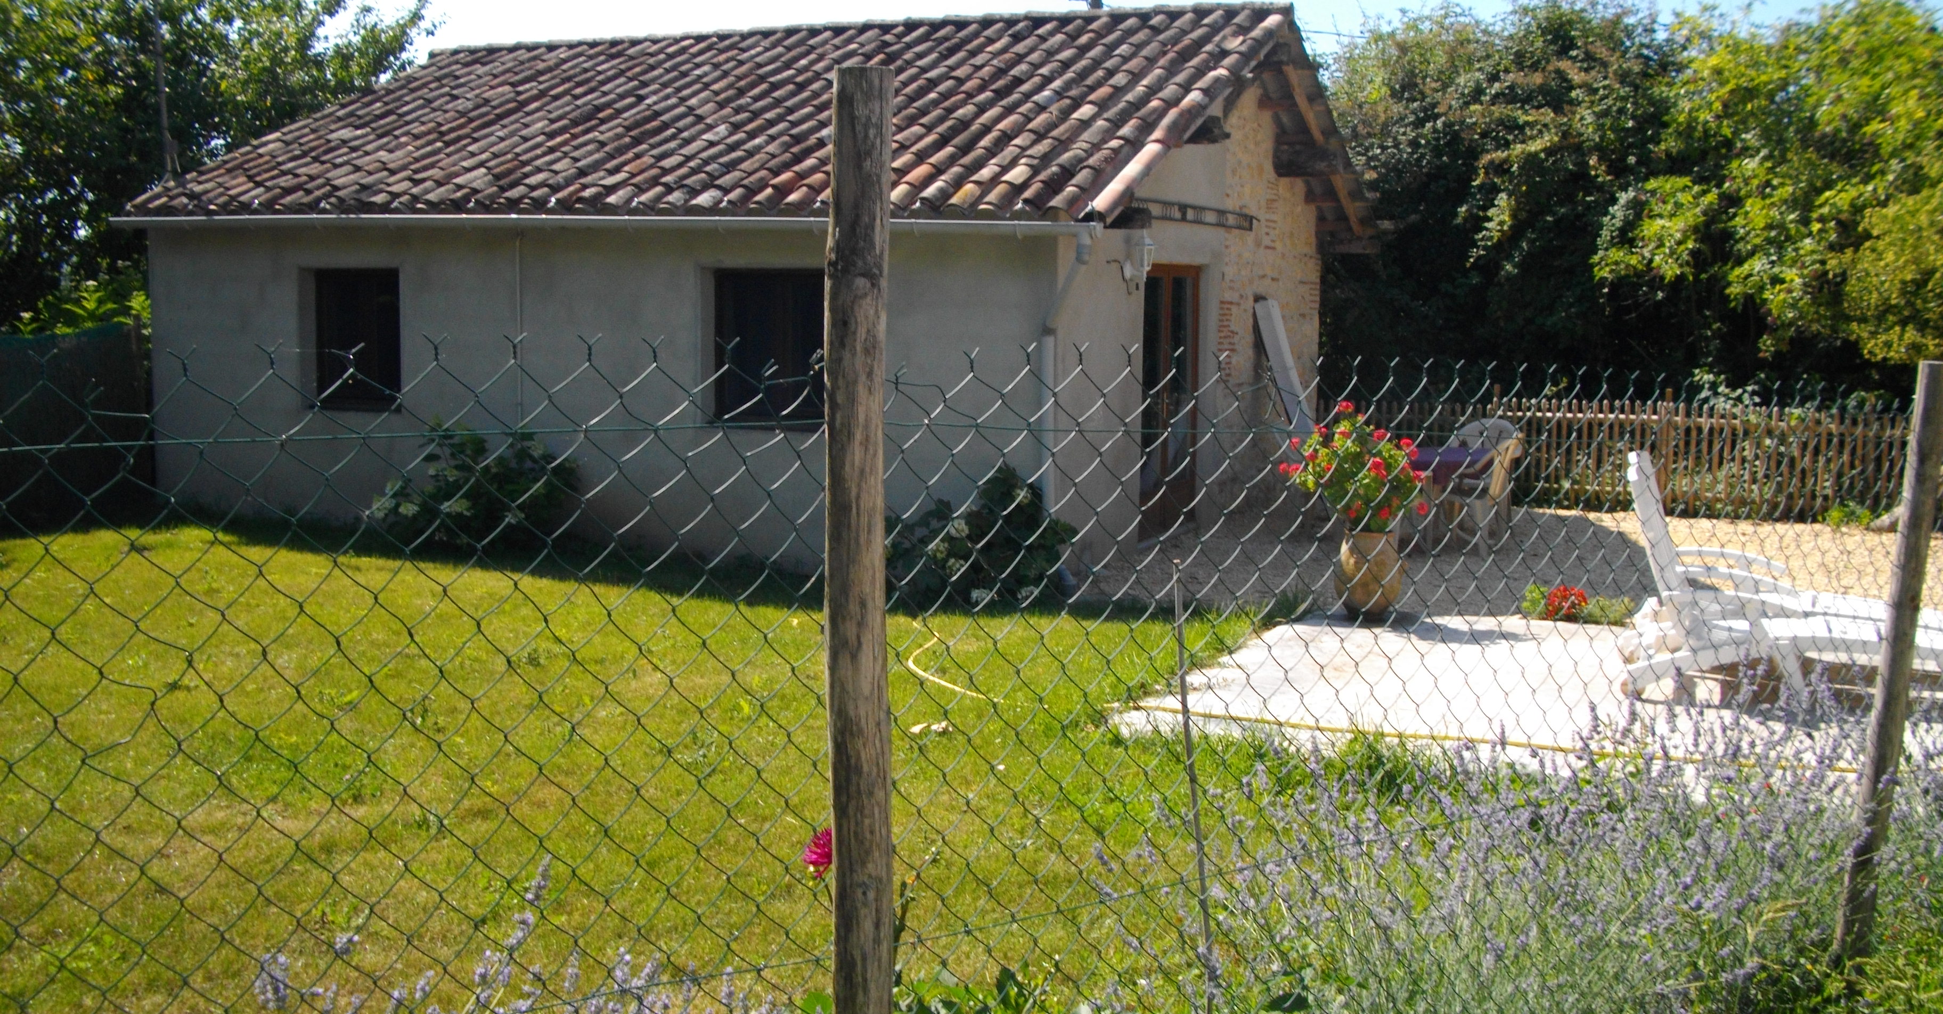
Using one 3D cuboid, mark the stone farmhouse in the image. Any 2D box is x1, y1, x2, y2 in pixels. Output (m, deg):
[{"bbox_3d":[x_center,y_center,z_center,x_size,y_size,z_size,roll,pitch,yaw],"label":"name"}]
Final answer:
[{"bbox_3d":[-1.336,-2.073,15.225,8.250,4.140,7.500,3,7,22],"label":"stone farmhouse"}]

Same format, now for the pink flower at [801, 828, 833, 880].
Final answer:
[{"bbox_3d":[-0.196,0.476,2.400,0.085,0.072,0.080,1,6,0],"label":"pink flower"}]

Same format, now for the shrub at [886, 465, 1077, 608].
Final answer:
[{"bbox_3d":[0.033,0.183,10.771,1.200,0.860,0.900,3,7,22],"label":"shrub"}]

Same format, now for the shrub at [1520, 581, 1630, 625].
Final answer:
[{"bbox_3d":[3.410,0.512,9.989,0.660,0.260,0.360,1,6,0],"label":"shrub"}]

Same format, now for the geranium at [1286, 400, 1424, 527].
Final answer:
[{"bbox_3d":[2.198,-0.249,10.020,0.820,0.750,0.800,1,6,0],"label":"geranium"}]

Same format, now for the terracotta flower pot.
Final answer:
[{"bbox_3d":[2.289,0.339,10.089,0.390,0.530,0.390,1,6,0],"label":"terracotta flower pot"}]

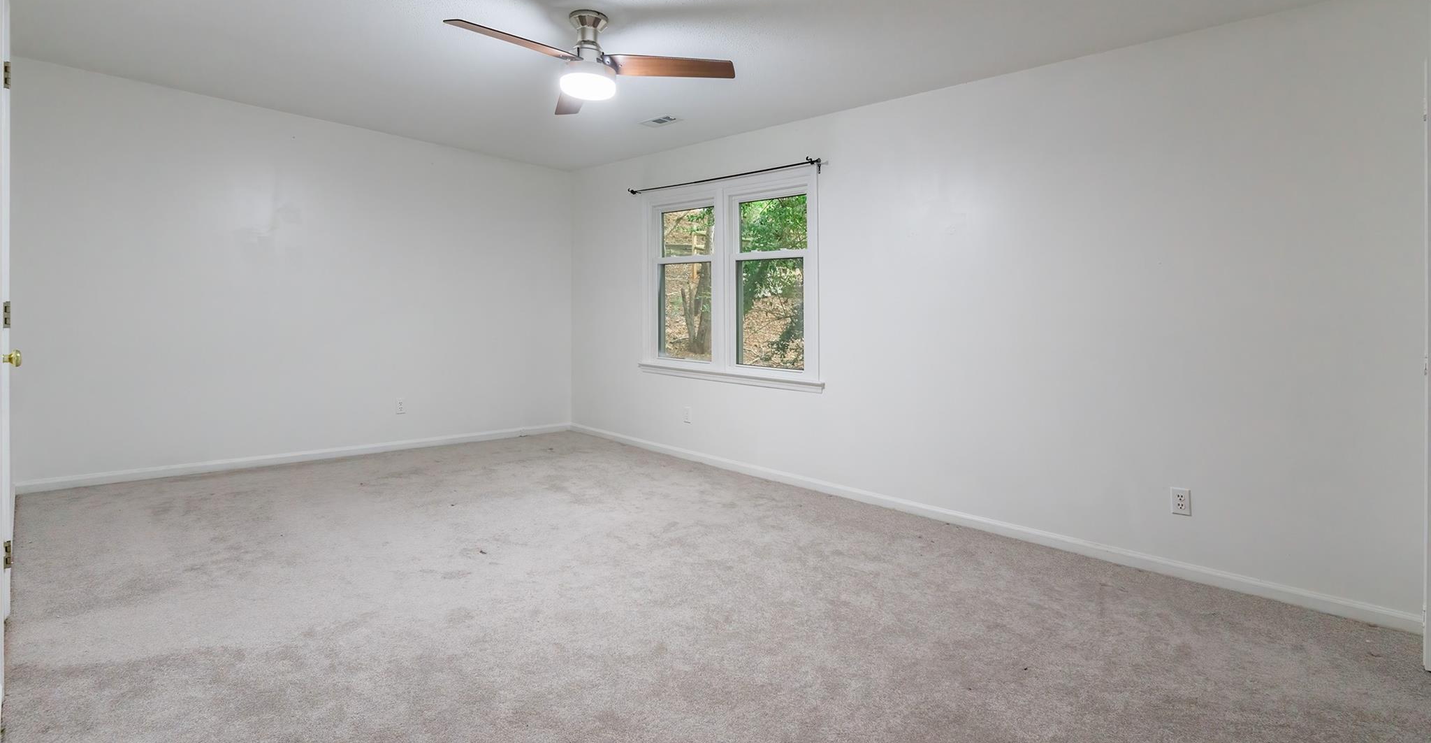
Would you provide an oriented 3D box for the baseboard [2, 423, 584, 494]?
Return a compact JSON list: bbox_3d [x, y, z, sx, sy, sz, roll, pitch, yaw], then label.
[{"bbox_3d":[-2.634,0.587,4.789,3.549,0.075,0.020,-3,5,-45],"label":"baseboard"}]

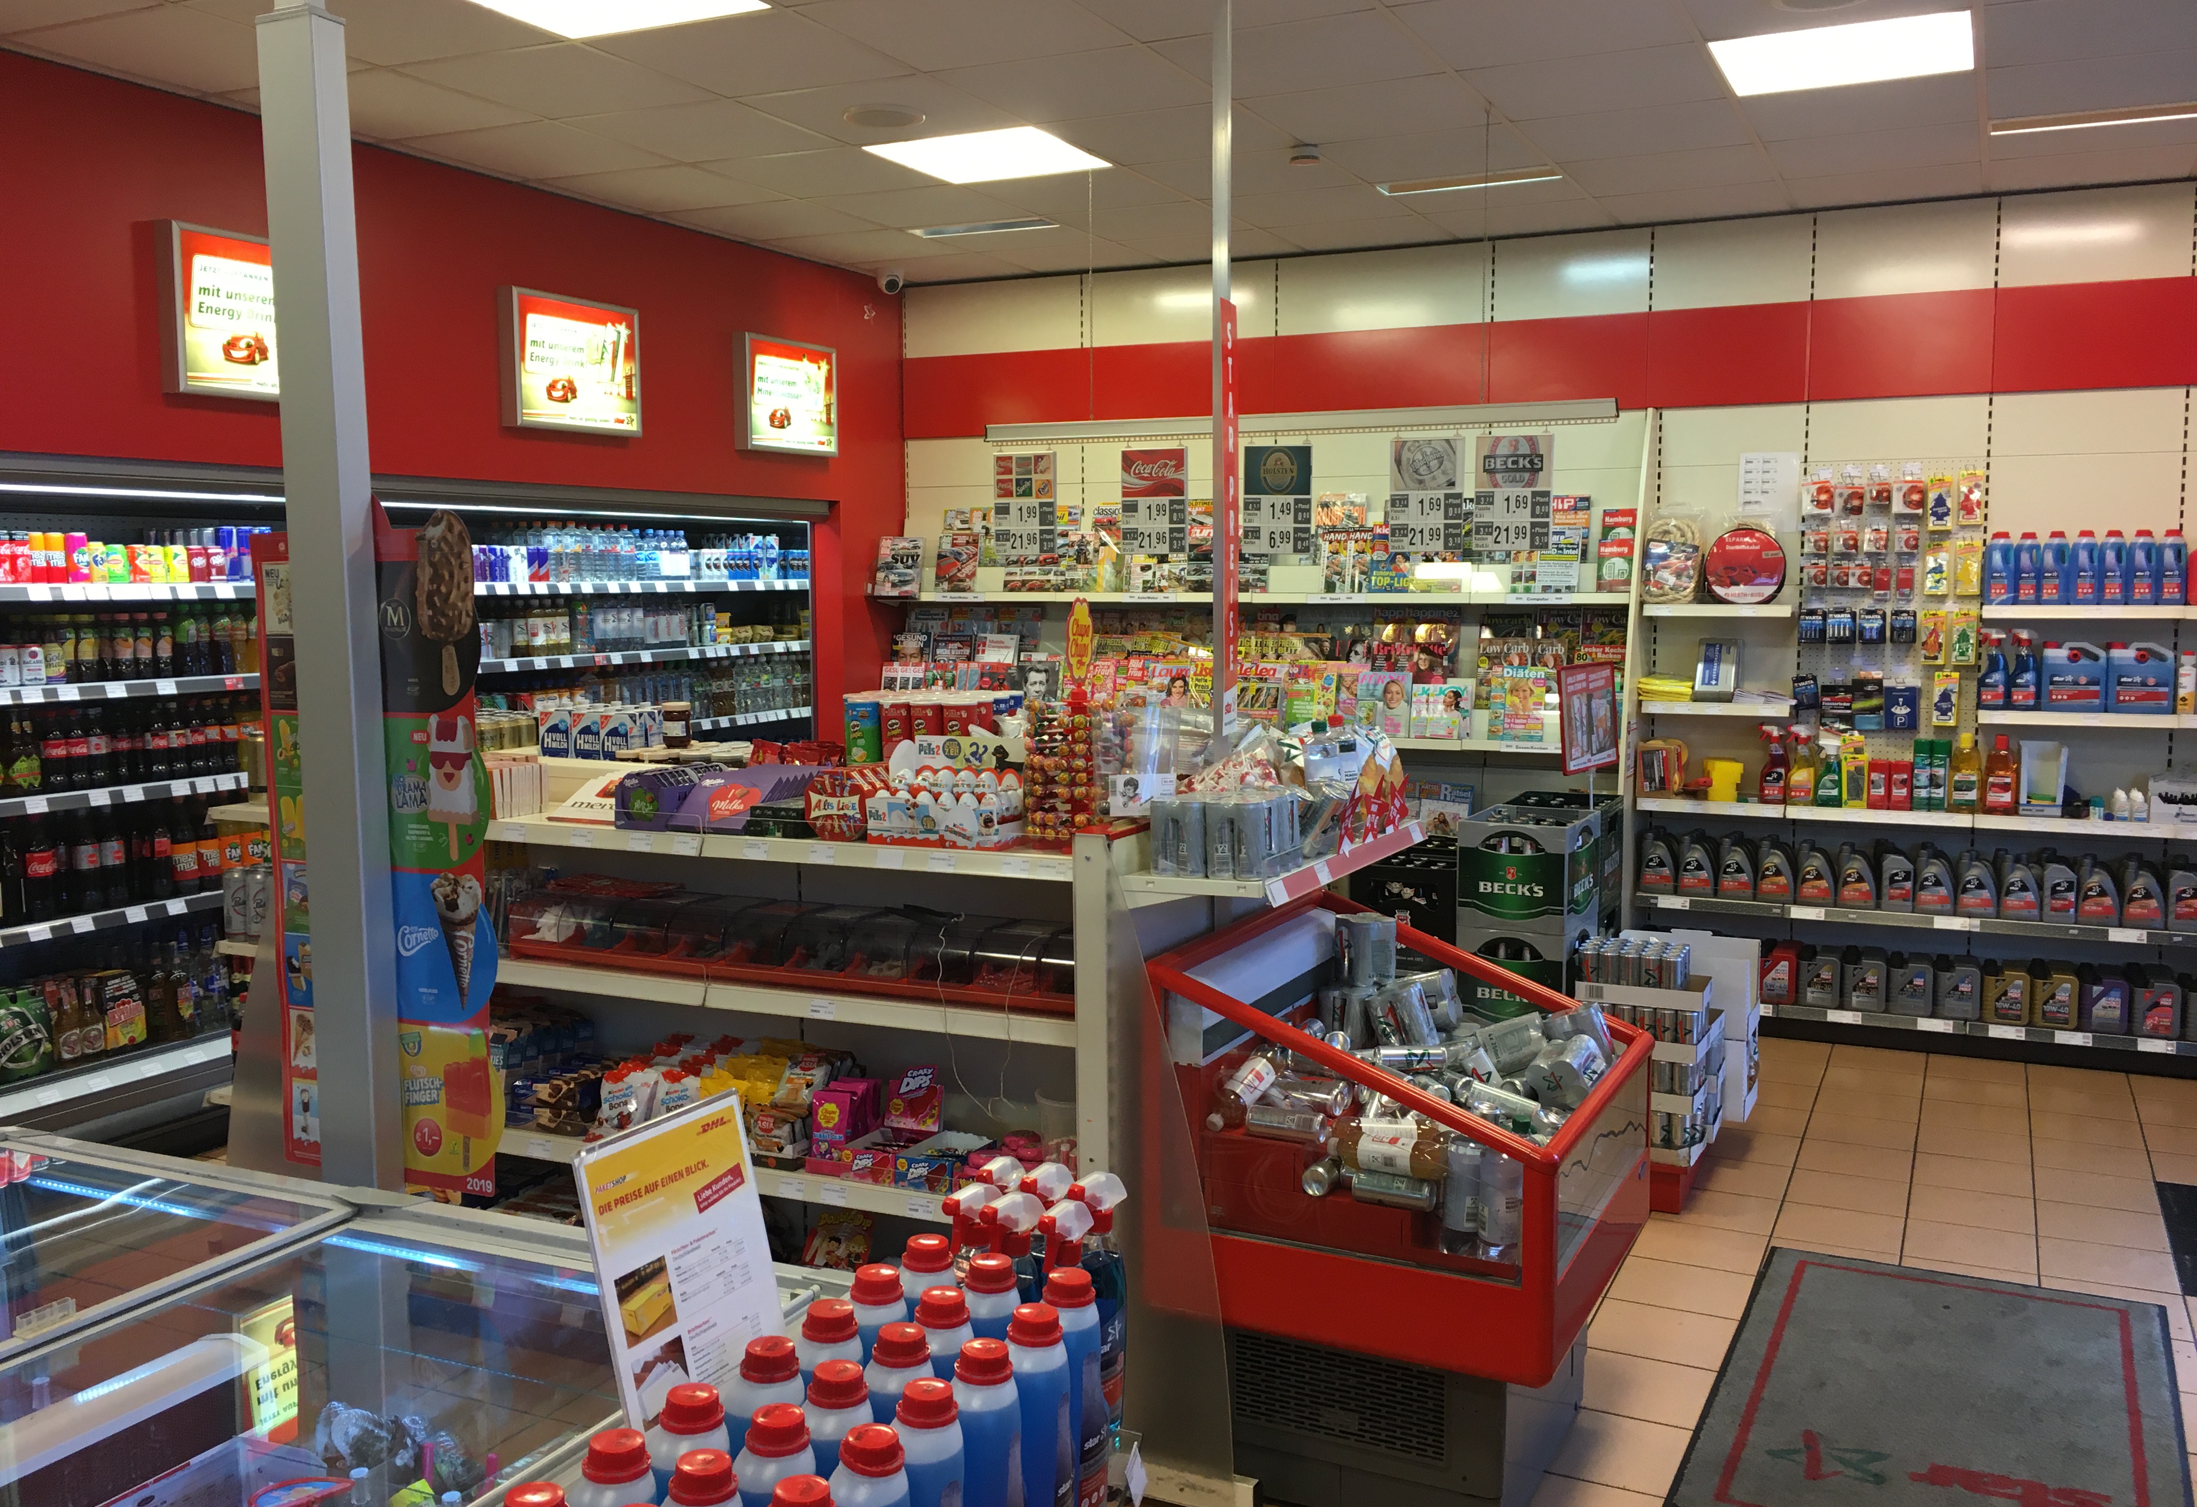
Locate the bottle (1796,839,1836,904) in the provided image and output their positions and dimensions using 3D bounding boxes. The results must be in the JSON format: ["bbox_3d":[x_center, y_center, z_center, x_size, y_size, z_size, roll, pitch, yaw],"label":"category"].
[{"bbox_3d":[2.612,0.438,6.695,0.130,0.233,0.070,2,6,26],"label":"bottle"}]

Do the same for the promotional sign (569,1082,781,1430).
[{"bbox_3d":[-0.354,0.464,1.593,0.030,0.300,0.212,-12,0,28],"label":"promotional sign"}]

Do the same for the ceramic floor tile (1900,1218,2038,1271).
[{"bbox_3d":[2.187,1.238,4.618,0.298,0.010,0.294,3,6,26],"label":"ceramic floor tile"}]

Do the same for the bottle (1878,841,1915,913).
[{"bbox_3d":[2.857,0.437,6.560,0.106,0.250,0.068,2,6,26],"label":"bottle"}]

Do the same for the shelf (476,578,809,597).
[{"bbox_3d":[-1.904,-0.649,7.207,0.460,0.050,2.060,3,7,26],"label":"shelf"}]

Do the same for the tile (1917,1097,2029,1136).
[{"bbox_3d":[2.714,1.120,5.702,0.298,0.010,0.298,2,6,26],"label":"tile"}]

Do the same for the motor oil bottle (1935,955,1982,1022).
[{"bbox_3d":[2.981,0.812,6.385,0.141,0.222,0.066,3,7,26],"label":"motor oil bottle"}]

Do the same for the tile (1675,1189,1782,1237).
[{"bbox_3d":[1.658,1.222,4.914,0.300,0.010,0.300,2,6,26],"label":"tile"}]

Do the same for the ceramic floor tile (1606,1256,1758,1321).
[{"bbox_3d":[1.382,1.262,4.344,0.298,0.010,0.298,2,6,26],"label":"ceramic floor tile"}]

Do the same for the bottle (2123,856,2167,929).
[{"bbox_3d":[3.558,0.475,6.264,0.126,0.237,0.075,3,7,26],"label":"bottle"}]

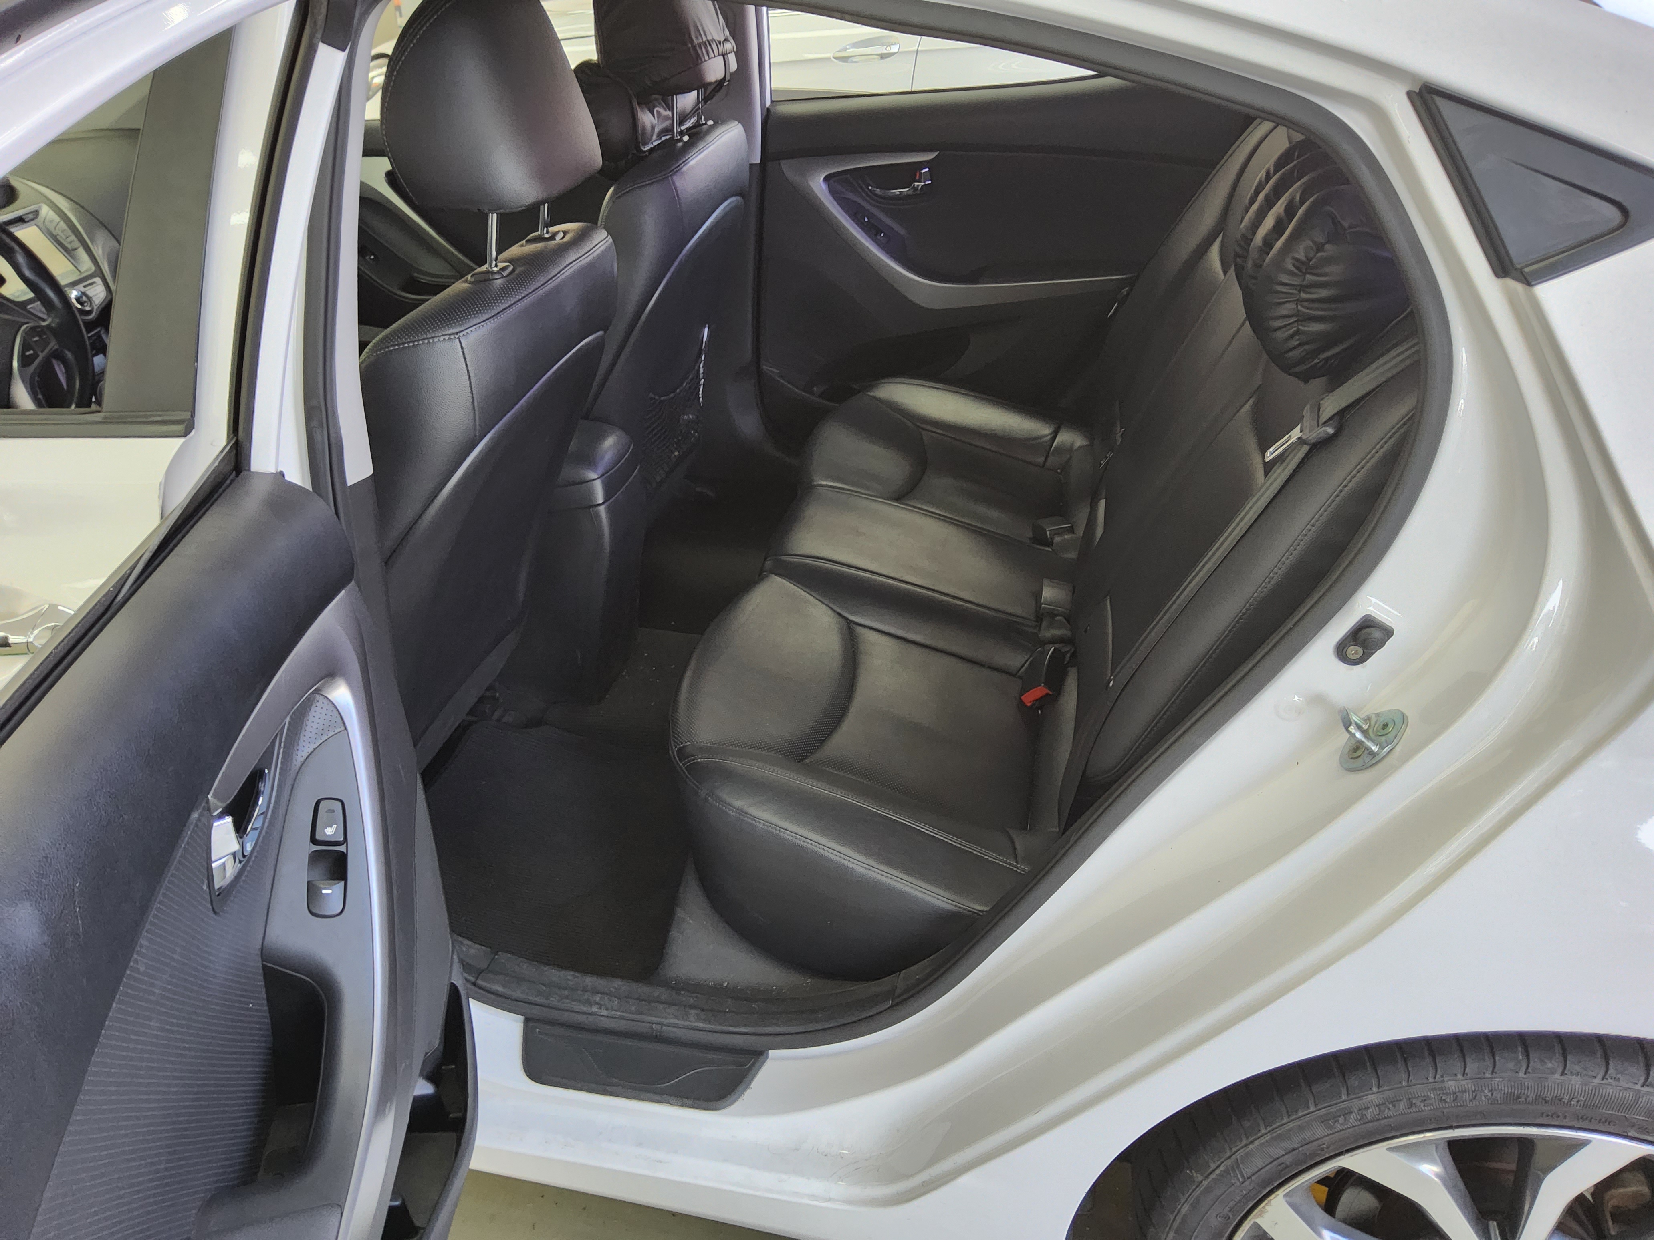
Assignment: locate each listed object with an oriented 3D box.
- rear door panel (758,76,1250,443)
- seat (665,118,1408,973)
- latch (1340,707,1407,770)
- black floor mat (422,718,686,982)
[{"bbox_3d":[0.306,-0.610,2.223,0.880,0.720,0.120,6,33,10],"label":"rear door panel"},{"bbox_3d":[0.325,-0.229,1.639,0.850,0.820,1.320,6,33,10],"label":"seat"},{"bbox_3d":[0.407,0.085,0.907,0.034,0.060,0.048,36,33,-12],"label":"latch"},{"bbox_3d":[-0.366,0.280,1.611,0.410,0.030,0.430,6,33,10],"label":"black floor mat"}]

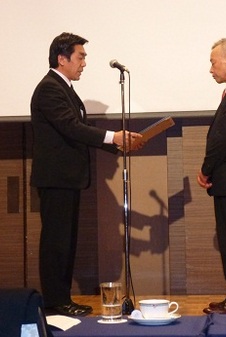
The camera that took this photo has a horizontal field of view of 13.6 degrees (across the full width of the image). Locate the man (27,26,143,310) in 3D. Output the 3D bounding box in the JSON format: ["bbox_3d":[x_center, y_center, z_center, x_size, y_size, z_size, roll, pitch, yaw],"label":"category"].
[{"bbox_3d":[-0.155,0.035,5.780,0.670,1.735,0.510,-1,-2,11],"label":"man"}]

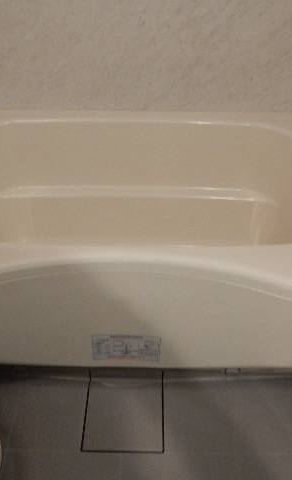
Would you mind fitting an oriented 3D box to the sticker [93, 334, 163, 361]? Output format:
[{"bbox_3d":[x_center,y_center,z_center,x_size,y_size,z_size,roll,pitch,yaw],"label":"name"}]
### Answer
[{"bbox_3d":[-0.046,0.256,1.084,0.159,0.100,0.006,1,42,1],"label":"sticker"}]

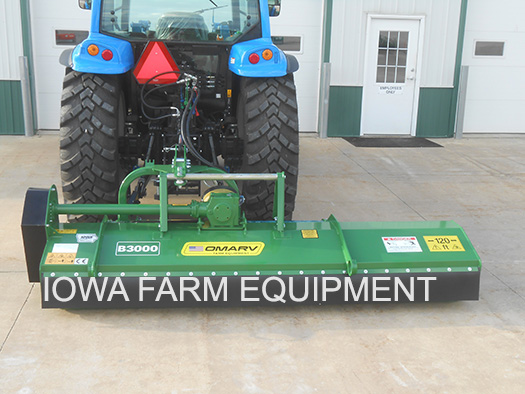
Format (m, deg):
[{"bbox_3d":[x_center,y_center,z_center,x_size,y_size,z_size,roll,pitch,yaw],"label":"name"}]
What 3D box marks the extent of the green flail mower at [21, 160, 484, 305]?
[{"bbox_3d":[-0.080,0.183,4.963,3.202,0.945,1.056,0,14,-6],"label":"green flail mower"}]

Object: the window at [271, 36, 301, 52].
[{"bbox_3d":[0.393,-2.655,11.601,0.555,0.255,0.050,0,15,-7],"label":"window"}]

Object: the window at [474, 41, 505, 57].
[{"bbox_3d":[4.106,-2.669,12.039,0.540,0.255,0.050,0,15,-7],"label":"window"}]

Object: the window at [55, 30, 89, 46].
[{"bbox_3d":[-3.159,-2.660,11.177,0.575,0.255,0.050,0,15,-7],"label":"window"}]

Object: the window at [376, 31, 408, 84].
[{"bbox_3d":[2.310,-2.467,11.827,0.545,0.910,0.050,0,15,-7],"label":"window"}]

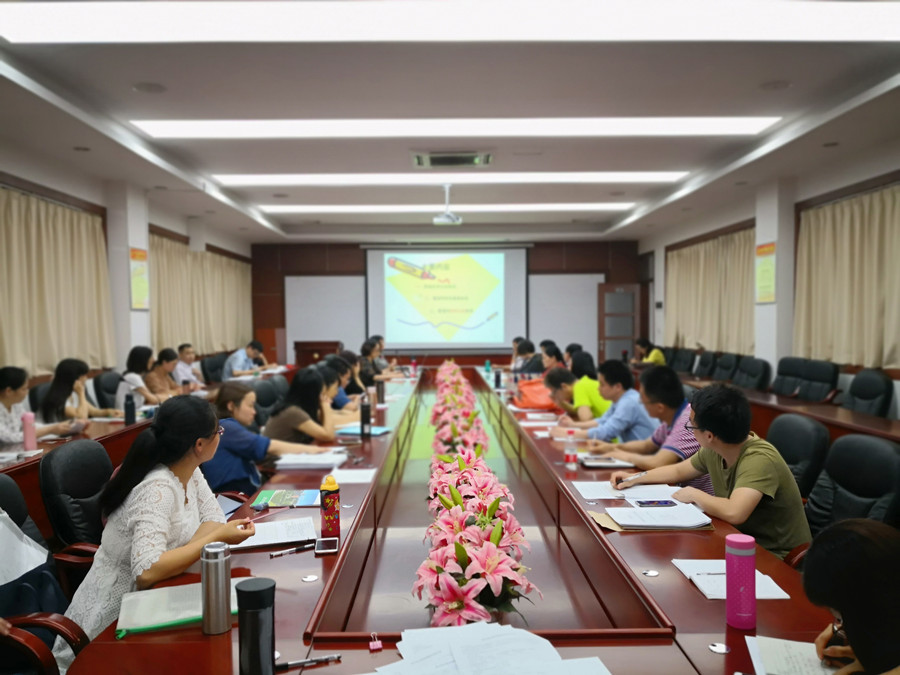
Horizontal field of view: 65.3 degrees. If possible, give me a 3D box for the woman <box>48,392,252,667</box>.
[{"bbox_3d":[-0.866,0.804,2.071,0.700,1.230,0.540,0,1,12],"label":"woman"}]

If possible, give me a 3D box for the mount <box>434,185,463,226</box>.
[{"bbox_3d":[-0.030,-1.585,8.383,0.350,0.500,0.300,0,1,-1],"label":"mount"}]

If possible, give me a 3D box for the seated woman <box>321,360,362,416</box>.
[{"bbox_3d":[-1.044,0.789,5.204,0.800,1.180,0.480,0,1,-1],"label":"seated woman"}]

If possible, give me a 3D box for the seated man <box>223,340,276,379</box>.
[{"bbox_3d":[-2.817,0.639,9.589,0.750,1.200,0.620,0,1,8],"label":"seated man"}]

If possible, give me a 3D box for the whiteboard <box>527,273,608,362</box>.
[{"bbox_3d":[2.171,-0.309,12.990,1.450,1.720,0.050,0,1,-1],"label":"whiteboard"}]

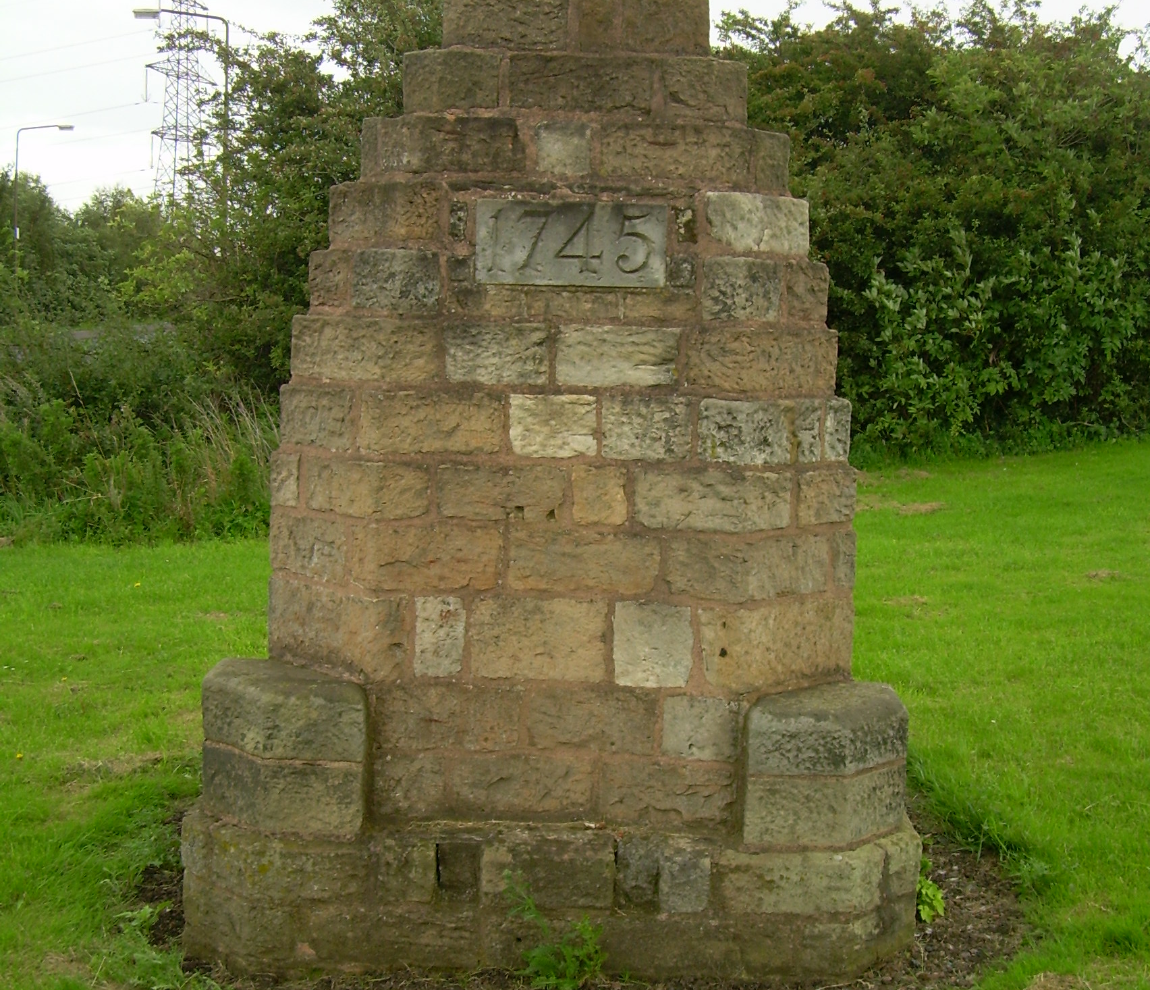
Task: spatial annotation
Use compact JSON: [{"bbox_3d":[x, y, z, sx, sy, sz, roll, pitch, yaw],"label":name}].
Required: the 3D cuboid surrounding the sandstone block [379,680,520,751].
[{"bbox_3d":[-0.333,0.587,4.613,0.382,0.185,0.200,2,4,0],"label":"sandstone block"}]

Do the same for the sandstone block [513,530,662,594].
[{"bbox_3d":[0.023,0.171,4.578,0.398,0.170,0.200,2,4,0],"label":"sandstone block"}]

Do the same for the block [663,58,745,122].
[{"bbox_3d":[0.351,-1.112,4.683,0.230,0.161,0.200,2,5,0],"label":"block"}]

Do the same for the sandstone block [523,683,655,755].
[{"bbox_3d":[0.044,0.596,4.611,0.359,0.185,0.200,2,4,0],"label":"sandstone block"}]

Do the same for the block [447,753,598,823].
[{"bbox_3d":[-0.129,0.724,4.292,0.369,0.171,0.150,2,6,0],"label":"block"}]

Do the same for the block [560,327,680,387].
[{"bbox_3d":[0.106,-0.350,4.245,0.303,0.142,0.150,2,6,0],"label":"block"}]

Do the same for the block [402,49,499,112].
[{"bbox_3d":[-0.350,-1.172,4.841,0.288,0.169,0.240,2,4,0],"label":"block"}]

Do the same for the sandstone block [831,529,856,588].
[{"bbox_3d":[0.719,0.176,4.872,0.151,0.161,0.170,-3,6,-44],"label":"sandstone block"}]

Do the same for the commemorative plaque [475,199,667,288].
[{"bbox_3d":[-0.009,-0.676,4.544,0.509,0.224,0.090,2,5,0],"label":"commemorative plaque"}]

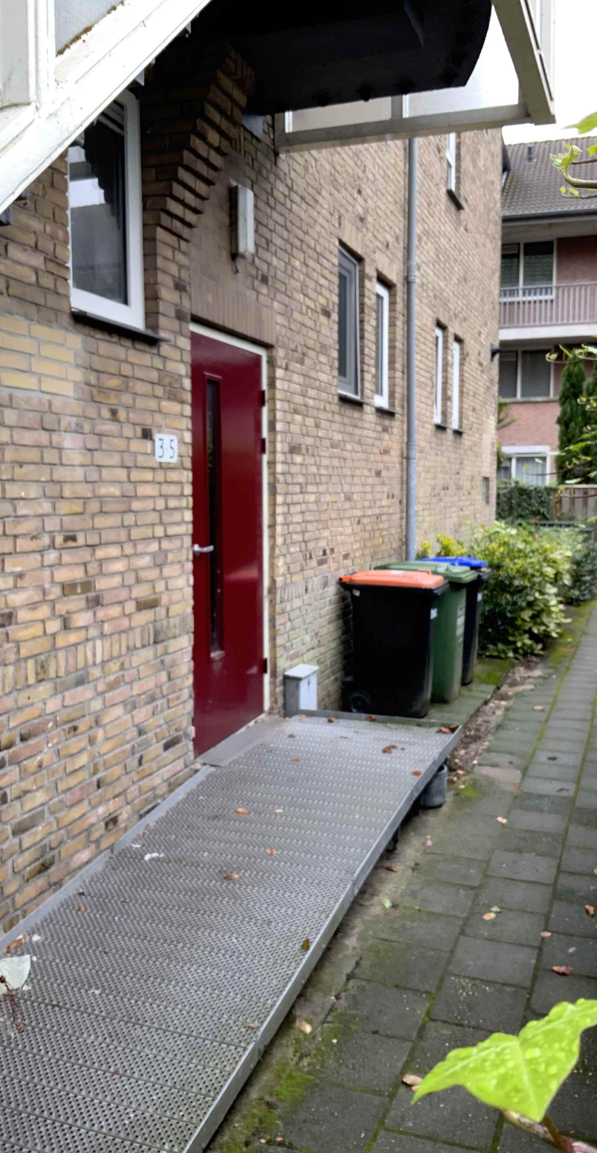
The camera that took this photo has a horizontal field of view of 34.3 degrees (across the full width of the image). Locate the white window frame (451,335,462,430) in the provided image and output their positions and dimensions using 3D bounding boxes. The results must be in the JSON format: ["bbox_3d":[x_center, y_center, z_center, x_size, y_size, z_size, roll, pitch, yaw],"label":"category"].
[{"bbox_3d":[1.740,-2.174,10.897,0.090,0.990,0.600,2,6,20],"label":"white window frame"}]

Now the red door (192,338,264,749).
[{"bbox_3d":[-0.380,-0.179,5.033,0.060,2.018,0.930,2,6,20],"label":"red door"}]

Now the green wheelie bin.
[{"bbox_3d":[0.978,0.405,7.554,0.740,1.045,0.580,2,6,20],"label":"green wheelie bin"}]

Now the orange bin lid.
[{"bbox_3d":[0.720,-0.005,7.035,0.700,0.105,0.550,2,6,20],"label":"orange bin lid"}]

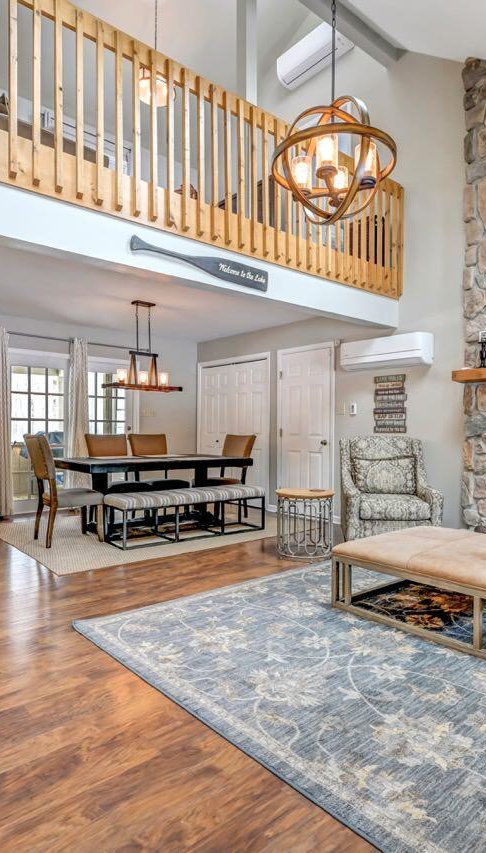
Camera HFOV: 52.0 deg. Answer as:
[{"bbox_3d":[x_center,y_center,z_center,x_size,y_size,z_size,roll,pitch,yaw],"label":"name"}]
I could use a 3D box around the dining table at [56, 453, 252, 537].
[{"bbox_3d":[-0.979,0.739,5.503,1.850,0.760,1.040,0,-1,-35],"label":"dining table"}]

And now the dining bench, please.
[{"bbox_3d":[-0.538,0.881,5.124,1.620,0.470,0.450,0,-1,-36],"label":"dining bench"}]

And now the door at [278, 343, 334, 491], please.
[{"bbox_3d":[0.775,0.090,6.153,0.070,2.080,0.870,0,0,-41],"label":"door"}]

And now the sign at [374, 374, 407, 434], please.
[{"bbox_3d":[1.525,-0.238,5.189,0.030,0.610,0.385,0,-1,-41],"label":"sign"}]

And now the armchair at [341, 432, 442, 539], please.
[{"bbox_3d":[1.300,0.611,4.480,0.790,0.990,0.820,0,0,6],"label":"armchair"}]

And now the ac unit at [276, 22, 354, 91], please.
[{"bbox_3d":[0.838,-4.398,5.839,0.220,0.300,0.990,0,-1,-41],"label":"ac unit"}]

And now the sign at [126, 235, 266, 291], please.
[{"bbox_3d":[-0.259,-1.140,3.537,1.200,0.160,0.025,0,0,-41],"label":"sign"}]

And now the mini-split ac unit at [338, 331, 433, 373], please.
[{"bbox_3d":[1.442,-0.744,5.132,0.220,0.300,0.990,0,-1,-41],"label":"mini-split ac unit"}]

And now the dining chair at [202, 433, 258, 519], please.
[{"bbox_3d":[-0.211,0.615,6.212,0.590,1.020,0.480,0,-1,-36],"label":"dining chair"}]

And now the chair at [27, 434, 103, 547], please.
[{"bbox_3d":[-1.746,0.600,4.882,0.620,1.040,0.485,0,0,-41],"label":"chair"}]

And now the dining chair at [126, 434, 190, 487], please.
[{"bbox_3d":[-1.034,0.615,6.141,0.485,1.040,0.620,0,0,-41],"label":"dining chair"}]

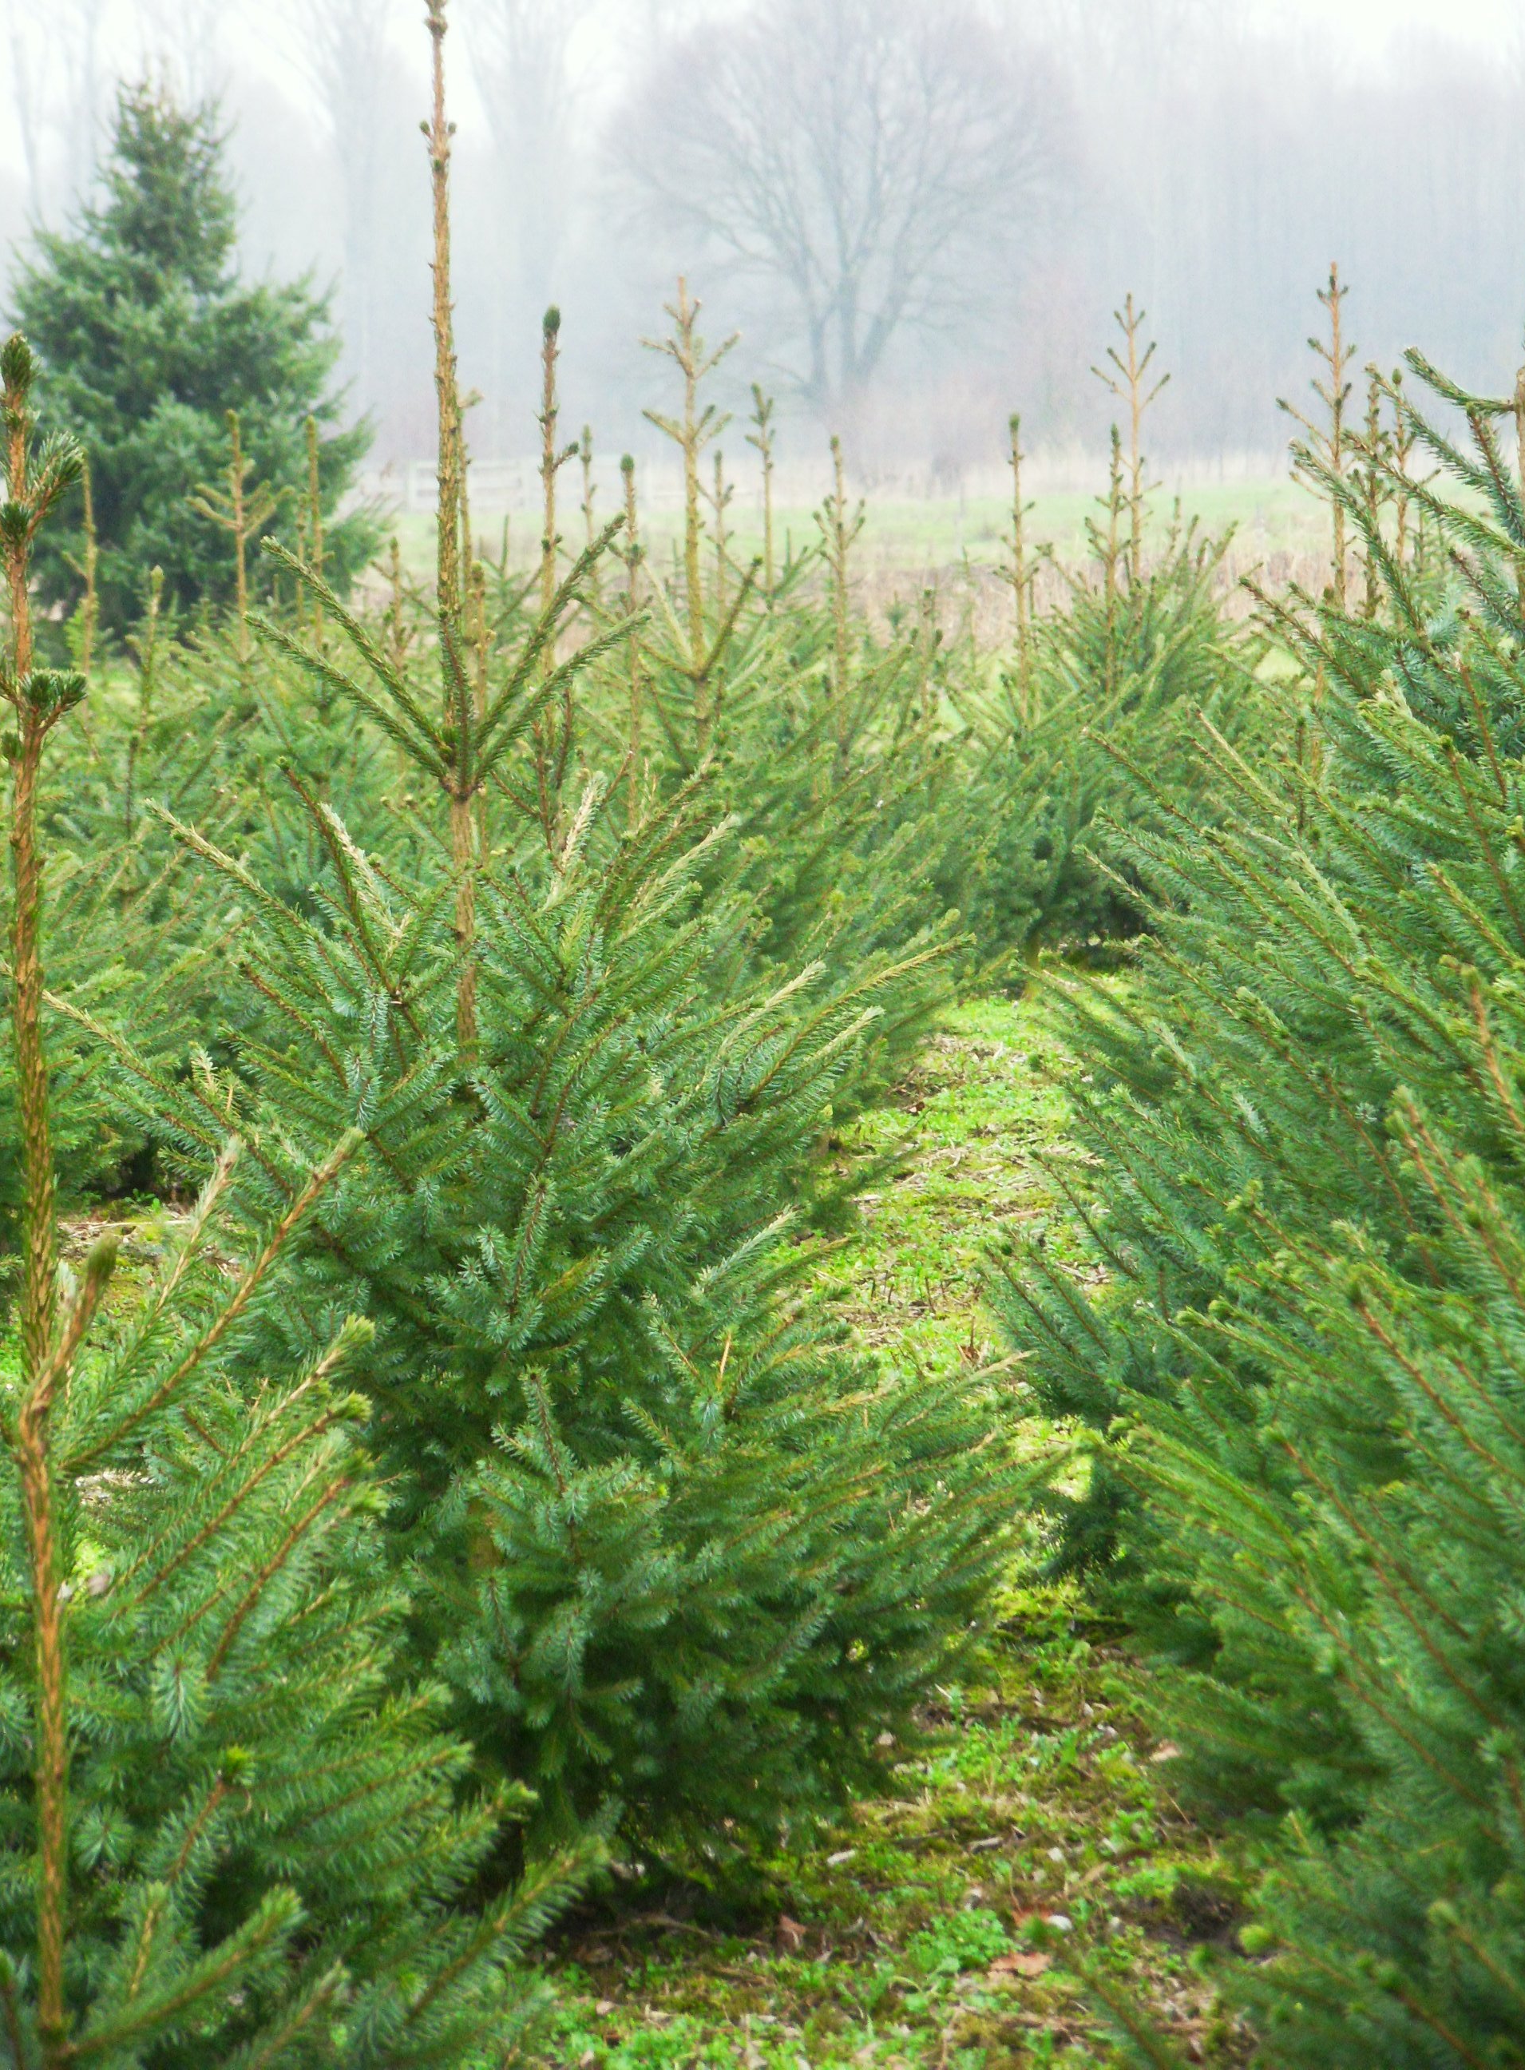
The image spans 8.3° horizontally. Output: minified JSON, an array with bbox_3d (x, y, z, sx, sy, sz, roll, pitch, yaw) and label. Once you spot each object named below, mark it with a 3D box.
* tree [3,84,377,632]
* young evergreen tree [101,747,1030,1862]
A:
[{"bbox_3d":[-3.282,-3.825,60.000,2.099,3.282,2.099,-1,3,0],"label":"tree"},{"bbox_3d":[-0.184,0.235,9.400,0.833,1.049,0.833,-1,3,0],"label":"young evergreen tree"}]

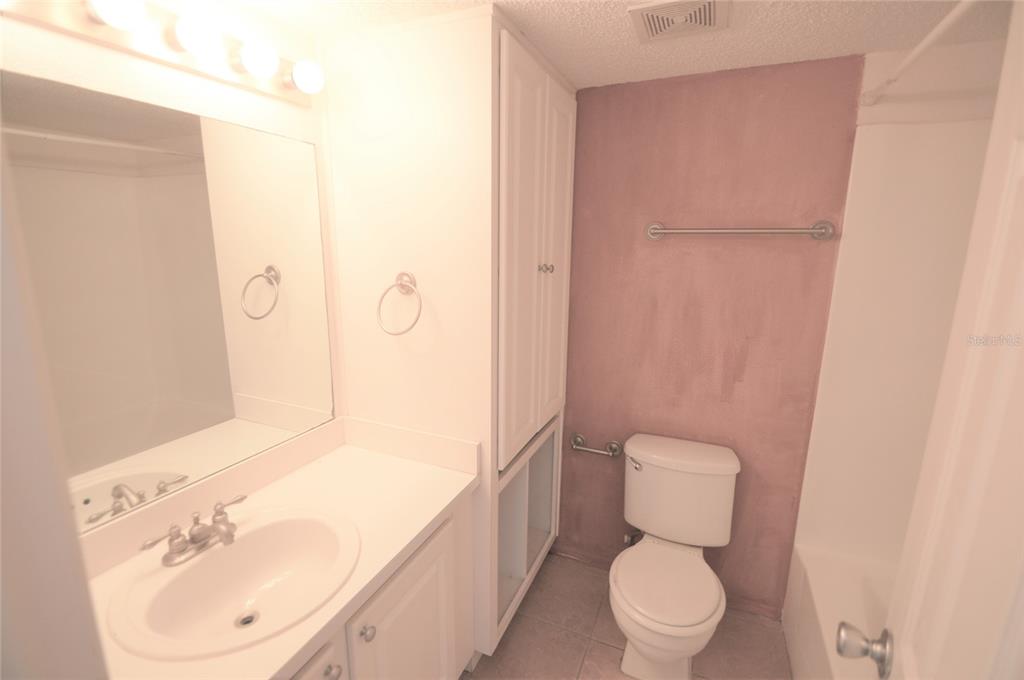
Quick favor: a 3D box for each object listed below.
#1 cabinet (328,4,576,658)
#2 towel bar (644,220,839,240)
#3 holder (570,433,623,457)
[{"bbox_3d":[-0.180,0.040,1.761,0.620,2.068,0.762,6,12,23],"label":"cabinet"},{"bbox_3d":[0.833,-0.410,1.600,0.628,0.066,0.070,6,12,23],"label":"towel bar"},{"bbox_3d":[0.382,0.502,1.982,0.236,0.067,0.070,6,12,23],"label":"holder"}]

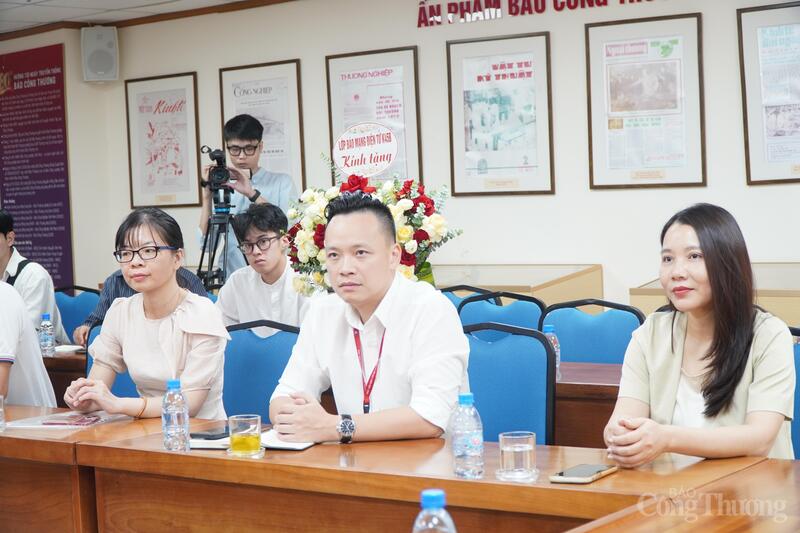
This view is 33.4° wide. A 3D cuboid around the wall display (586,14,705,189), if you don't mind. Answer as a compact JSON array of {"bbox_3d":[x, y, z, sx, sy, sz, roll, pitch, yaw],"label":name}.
[{"bbox_3d":[1.093,-0.730,5.983,0.560,0.754,0.030,0,4,33],"label":"wall display"}]

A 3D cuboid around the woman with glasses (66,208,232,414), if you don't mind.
[{"bbox_3d":[-0.757,0.501,3.815,0.460,1.320,0.680,0,4,40],"label":"woman with glasses"}]

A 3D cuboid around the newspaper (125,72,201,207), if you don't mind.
[{"bbox_3d":[-1.358,-0.711,7.638,0.574,0.748,0.030,0,4,36],"label":"newspaper"}]

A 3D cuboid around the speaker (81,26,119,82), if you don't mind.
[{"bbox_3d":[-1.723,-1.220,7.660,0.207,0.310,0.190,-3,3,-14],"label":"speaker"}]

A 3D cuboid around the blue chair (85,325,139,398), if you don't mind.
[{"bbox_3d":[-1.061,0.648,4.385,0.430,0.910,0.550,0,4,35],"label":"blue chair"}]

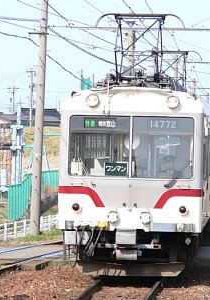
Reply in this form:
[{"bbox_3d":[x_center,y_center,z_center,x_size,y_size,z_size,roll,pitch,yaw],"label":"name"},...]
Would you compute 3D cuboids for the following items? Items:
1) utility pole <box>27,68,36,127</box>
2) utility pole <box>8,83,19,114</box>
[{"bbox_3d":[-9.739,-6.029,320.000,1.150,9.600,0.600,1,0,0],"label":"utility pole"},{"bbox_3d":[-15.344,-6.624,405.000,2.000,10.000,0.600,1,0,0],"label":"utility pole"}]

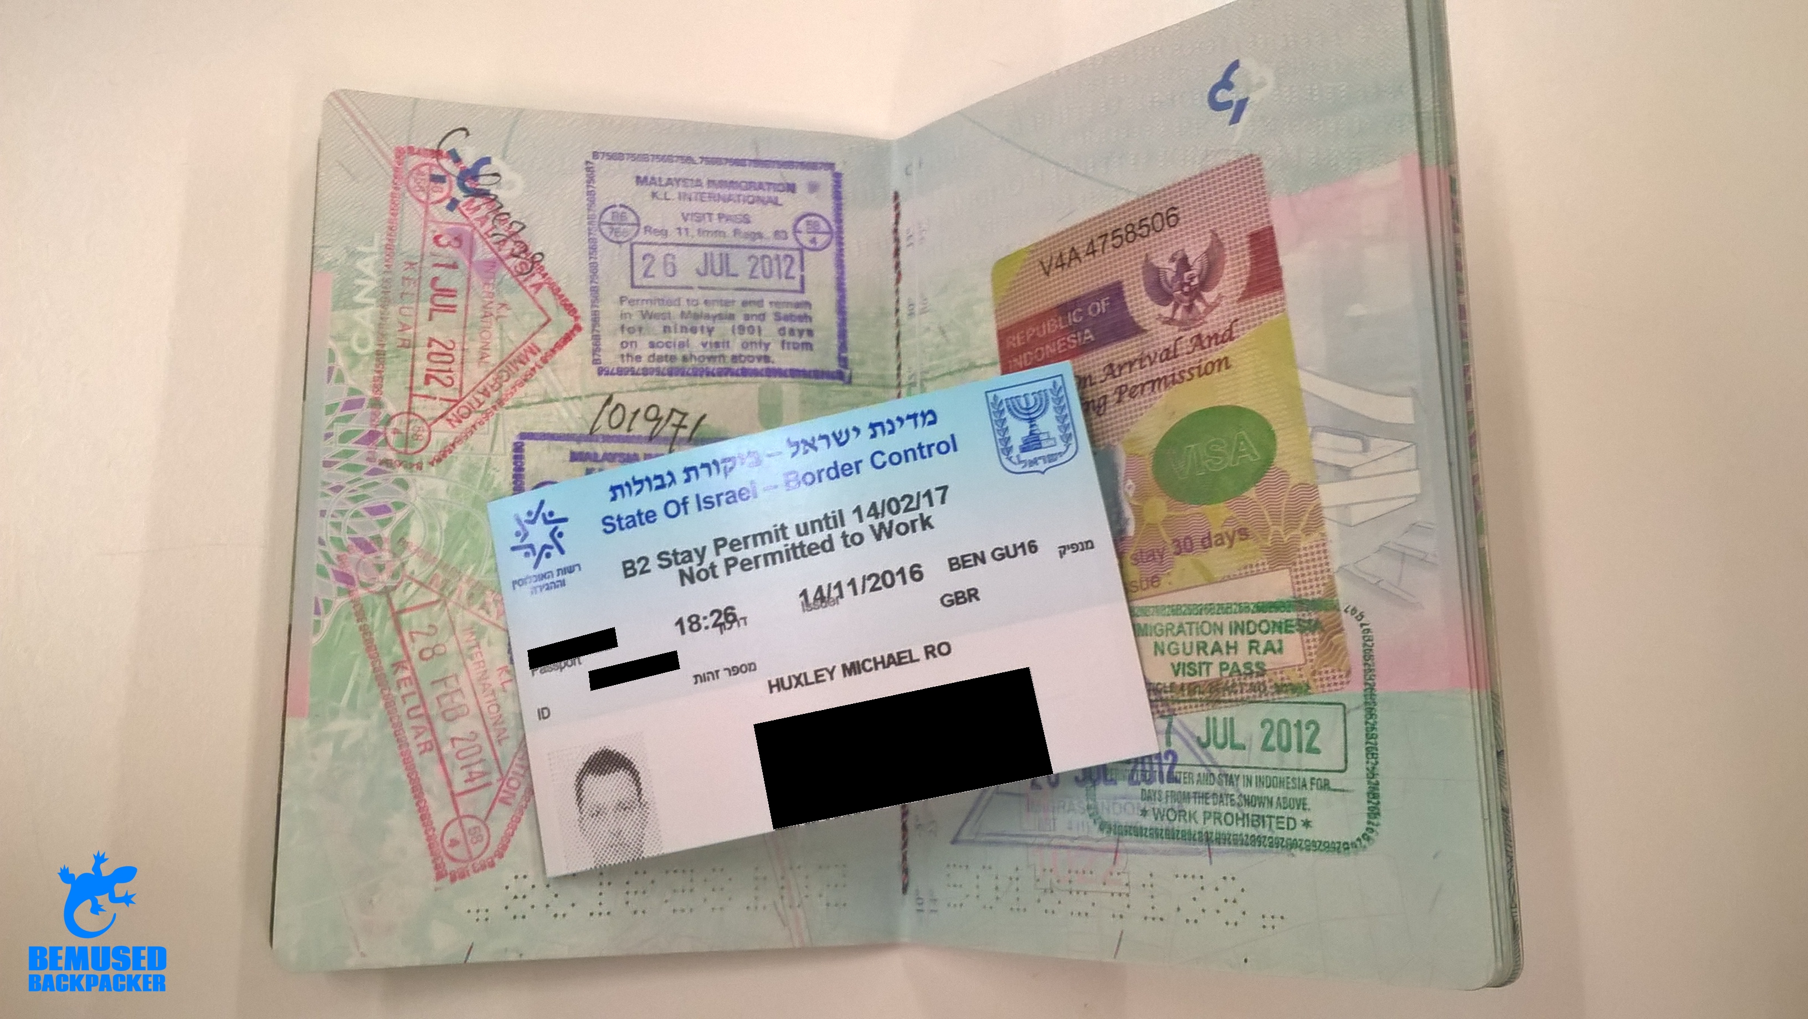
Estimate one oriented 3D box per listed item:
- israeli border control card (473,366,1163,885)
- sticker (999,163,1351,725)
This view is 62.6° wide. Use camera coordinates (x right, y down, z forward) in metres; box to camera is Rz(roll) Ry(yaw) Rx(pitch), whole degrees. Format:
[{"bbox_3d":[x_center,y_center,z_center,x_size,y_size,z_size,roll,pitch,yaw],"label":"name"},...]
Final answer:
[{"bbox_3d":[-0.013,0.015,0.204,0.086,0.001,0.054,-13,80,8],"label":"israeli border control card"},{"bbox_3d":[0.033,-0.008,0.198,0.046,0.001,0.070,-17,72,41],"label":"sticker"}]

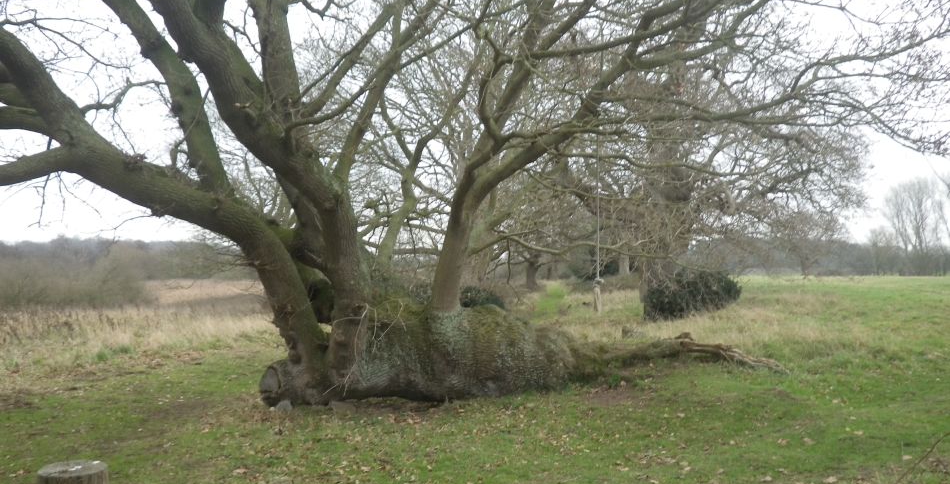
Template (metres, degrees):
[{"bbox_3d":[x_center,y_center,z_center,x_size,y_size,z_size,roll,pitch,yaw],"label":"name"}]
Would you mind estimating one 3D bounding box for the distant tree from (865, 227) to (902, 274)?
[{"bbox_3d":[69.682,1.617,120.000,6.200,8.200,6.000,-1,-2,30],"label":"distant tree"}]

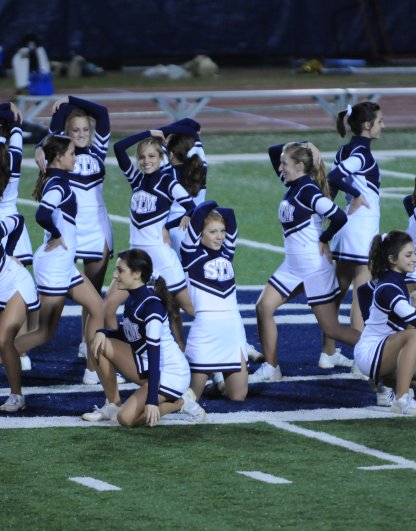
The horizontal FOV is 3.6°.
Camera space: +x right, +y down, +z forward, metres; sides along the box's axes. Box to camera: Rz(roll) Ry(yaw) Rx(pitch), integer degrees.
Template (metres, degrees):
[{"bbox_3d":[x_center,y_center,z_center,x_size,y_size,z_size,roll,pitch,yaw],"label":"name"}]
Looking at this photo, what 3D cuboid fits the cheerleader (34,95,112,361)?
[{"bbox_3d":[-0.817,-0.237,42.000,0.470,1.660,0.380,-1,4,-7],"label":"cheerleader"}]

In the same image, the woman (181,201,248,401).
[{"bbox_3d":[0.040,0.178,39.054,0.430,1.150,0.580,-2,4,-23],"label":"woman"}]

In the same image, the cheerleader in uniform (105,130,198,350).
[{"bbox_3d":[-0.308,-0.057,39.890,0.620,1.510,0.700,2,5,33],"label":"cheerleader in uniform"}]

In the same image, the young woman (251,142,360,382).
[{"bbox_3d":[0.592,-0.018,39.892,0.680,1.420,0.520,-3,5,-32],"label":"young woman"}]

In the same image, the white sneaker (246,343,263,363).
[{"bbox_3d":[0.274,0.527,41.500,0.260,0.120,0.100,38,6,2],"label":"white sneaker"}]

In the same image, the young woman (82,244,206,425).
[{"bbox_3d":[-0.360,0.386,37.309,0.700,0.980,0.520,-3,5,-32],"label":"young woman"}]

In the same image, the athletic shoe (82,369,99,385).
[{"bbox_3d":[-0.626,0.654,39.857,0.255,0.100,0.100,0,4,5],"label":"athletic shoe"}]

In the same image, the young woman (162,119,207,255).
[{"bbox_3d":[-0.052,-0.147,41.326,0.620,1.490,0.450,-2,4,-17],"label":"young woman"}]

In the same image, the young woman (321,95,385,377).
[{"bbox_3d":[0.899,-0.180,41.154,0.430,1.650,0.460,-1,4,-12],"label":"young woman"}]

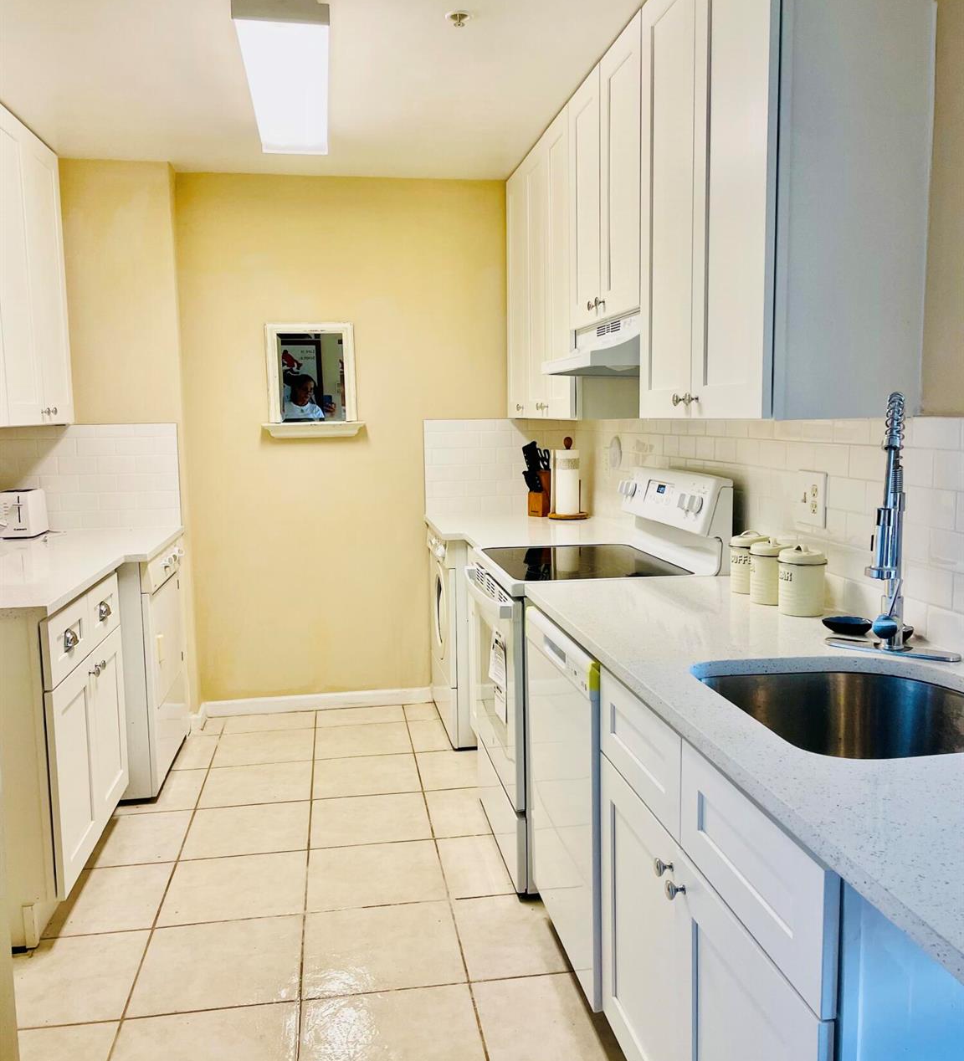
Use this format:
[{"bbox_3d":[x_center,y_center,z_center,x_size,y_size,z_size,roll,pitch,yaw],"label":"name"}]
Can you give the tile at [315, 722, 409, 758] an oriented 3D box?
[{"bbox_3d":[-0.511,0.906,4.135,0.402,0.010,0.402,-2,7,-9],"label":"tile"}]

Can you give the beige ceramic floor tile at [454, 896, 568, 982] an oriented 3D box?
[{"bbox_3d":[0.138,1.084,2.602,0.402,0.010,0.402,-2,7,-9],"label":"beige ceramic floor tile"}]

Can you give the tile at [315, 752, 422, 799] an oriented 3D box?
[{"bbox_3d":[-0.445,0.946,3.705,0.399,0.010,0.399,-2,7,-9],"label":"tile"}]

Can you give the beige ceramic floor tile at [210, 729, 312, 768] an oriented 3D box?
[{"bbox_3d":[-0.904,0.912,4.040,0.399,0.010,0.399,-2,7,-9],"label":"beige ceramic floor tile"}]

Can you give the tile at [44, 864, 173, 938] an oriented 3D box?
[{"bbox_3d":[-1.114,1.077,2.817,0.371,0.012,0.398,-2,7,-9],"label":"tile"}]

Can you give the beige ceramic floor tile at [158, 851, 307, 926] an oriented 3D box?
[{"bbox_3d":[-0.720,1.054,2.853,0.399,0.010,0.399,-2,7,-9],"label":"beige ceramic floor tile"}]

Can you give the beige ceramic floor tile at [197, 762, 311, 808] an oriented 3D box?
[{"bbox_3d":[-0.850,0.969,3.673,0.398,0.012,0.398,-2,7,-9],"label":"beige ceramic floor tile"}]

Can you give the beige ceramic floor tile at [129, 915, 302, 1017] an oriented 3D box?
[{"bbox_3d":[-0.664,1.112,2.481,0.402,0.010,0.402,-2,7,-9],"label":"beige ceramic floor tile"}]

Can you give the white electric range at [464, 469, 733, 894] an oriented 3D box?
[{"bbox_3d":[0.326,0.416,3.091,0.670,1.188,0.760,-2,7,-9],"label":"white electric range"}]

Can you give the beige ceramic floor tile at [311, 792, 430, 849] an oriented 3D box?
[{"bbox_3d":[-0.383,0.994,3.309,0.399,0.010,0.399,-2,7,-9],"label":"beige ceramic floor tile"}]

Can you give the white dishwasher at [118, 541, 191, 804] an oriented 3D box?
[{"bbox_3d":[-1.545,0.519,3.719,0.640,0.865,0.721,-2,7,-9],"label":"white dishwasher"}]

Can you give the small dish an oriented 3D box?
[{"bbox_3d":[0.782,0.204,2.060,0.110,0.030,0.110,-2,7,-9],"label":"small dish"}]

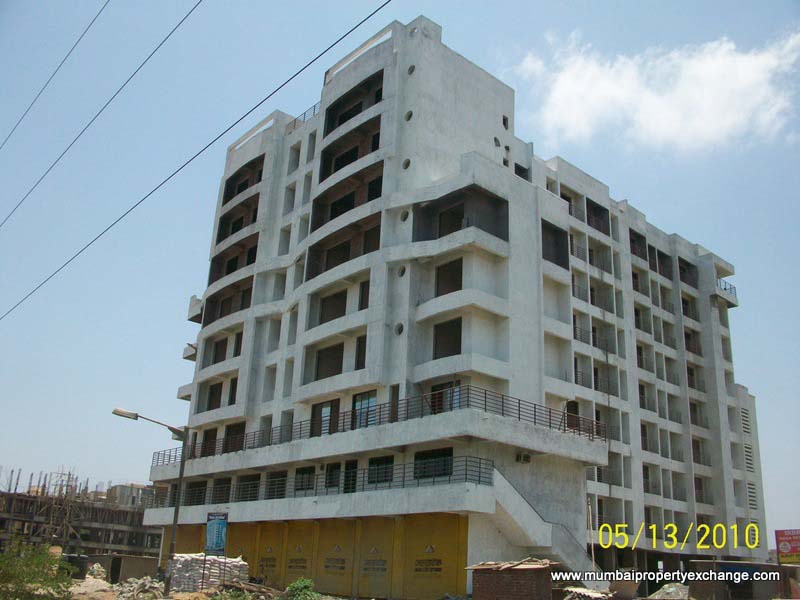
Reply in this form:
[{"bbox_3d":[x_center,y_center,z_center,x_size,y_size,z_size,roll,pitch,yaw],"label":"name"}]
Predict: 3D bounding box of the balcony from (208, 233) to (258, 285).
[{"bbox_3d":[-10.703,-2.400,48.589,1.231,2.315,5.910,19,-26,-37],"label":"balcony"}]

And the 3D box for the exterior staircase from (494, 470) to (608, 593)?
[{"bbox_3d":[6.000,9.806,30.663,7.584,4.580,1.231,19,-26,-37],"label":"exterior staircase"}]

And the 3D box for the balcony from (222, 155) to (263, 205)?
[{"bbox_3d":[-10.423,-7.920,50.612,1.231,2.364,5.023,19,-26,-37],"label":"balcony"}]

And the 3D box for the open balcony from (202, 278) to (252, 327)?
[{"bbox_3d":[-10.820,0.390,48.068,1.296,2.190,6.233,20,-27,-37],"label":"open balcony"}]

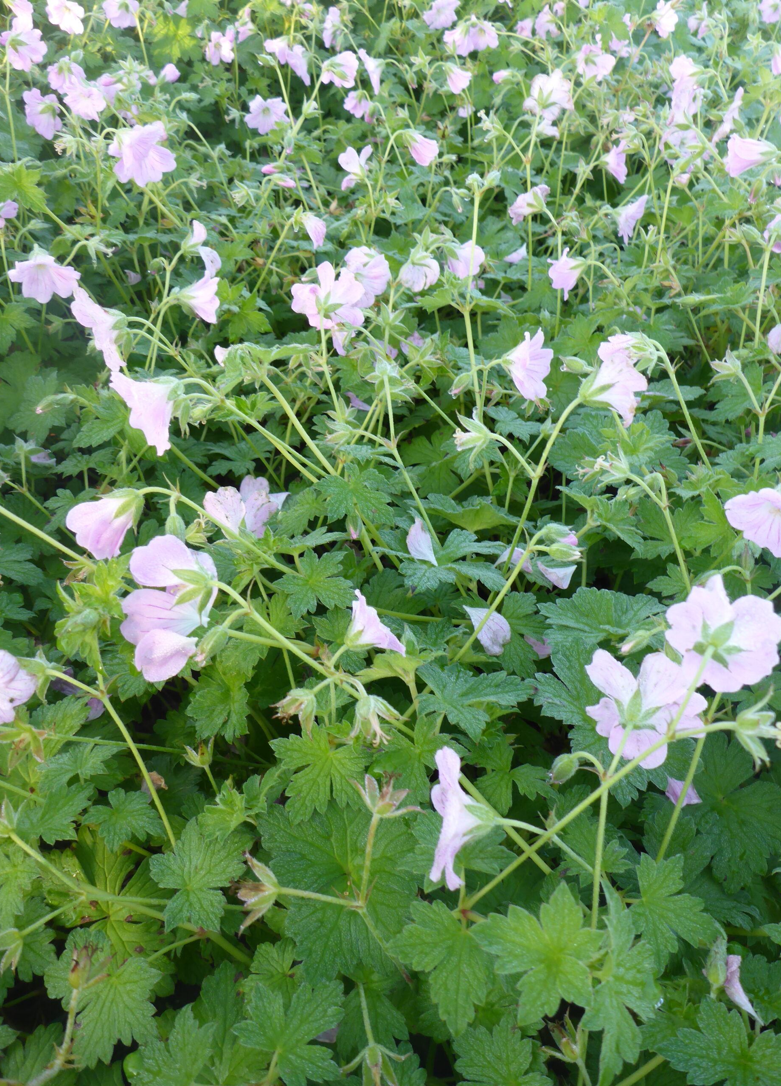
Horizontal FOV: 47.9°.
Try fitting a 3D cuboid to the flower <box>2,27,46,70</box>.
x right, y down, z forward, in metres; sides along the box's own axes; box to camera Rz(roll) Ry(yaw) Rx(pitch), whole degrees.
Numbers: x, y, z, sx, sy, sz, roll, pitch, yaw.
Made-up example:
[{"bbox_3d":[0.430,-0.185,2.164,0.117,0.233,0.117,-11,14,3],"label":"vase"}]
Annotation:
[{"bbox_3d":[-0.340,-0.456,0.800,0.040,0.040,0.024,9,4,10],"label":"flower"}]

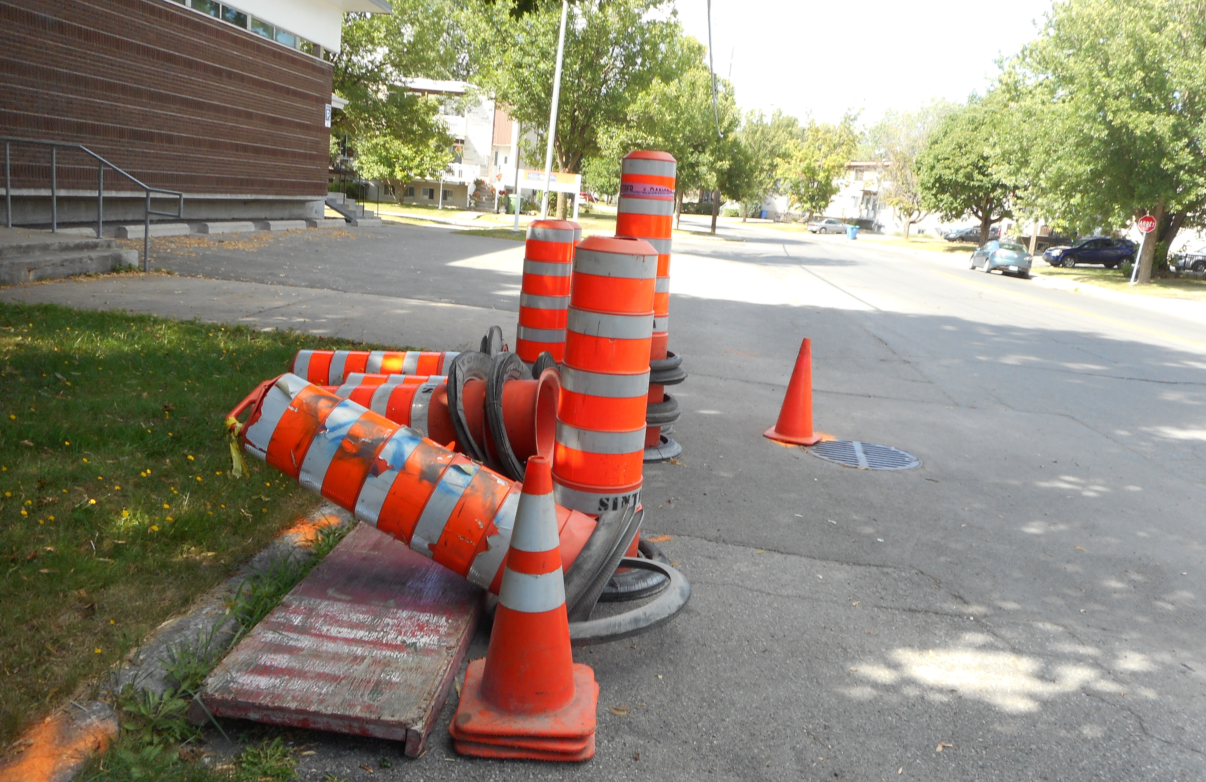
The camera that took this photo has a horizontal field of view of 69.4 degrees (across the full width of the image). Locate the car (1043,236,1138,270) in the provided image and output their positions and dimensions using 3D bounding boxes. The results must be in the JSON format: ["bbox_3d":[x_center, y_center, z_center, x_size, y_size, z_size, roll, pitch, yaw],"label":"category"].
[{"bbox_3d":[25.039,-7.194,44.404,4.750,1.700,1.810,4,12,3],"label":"car"}]

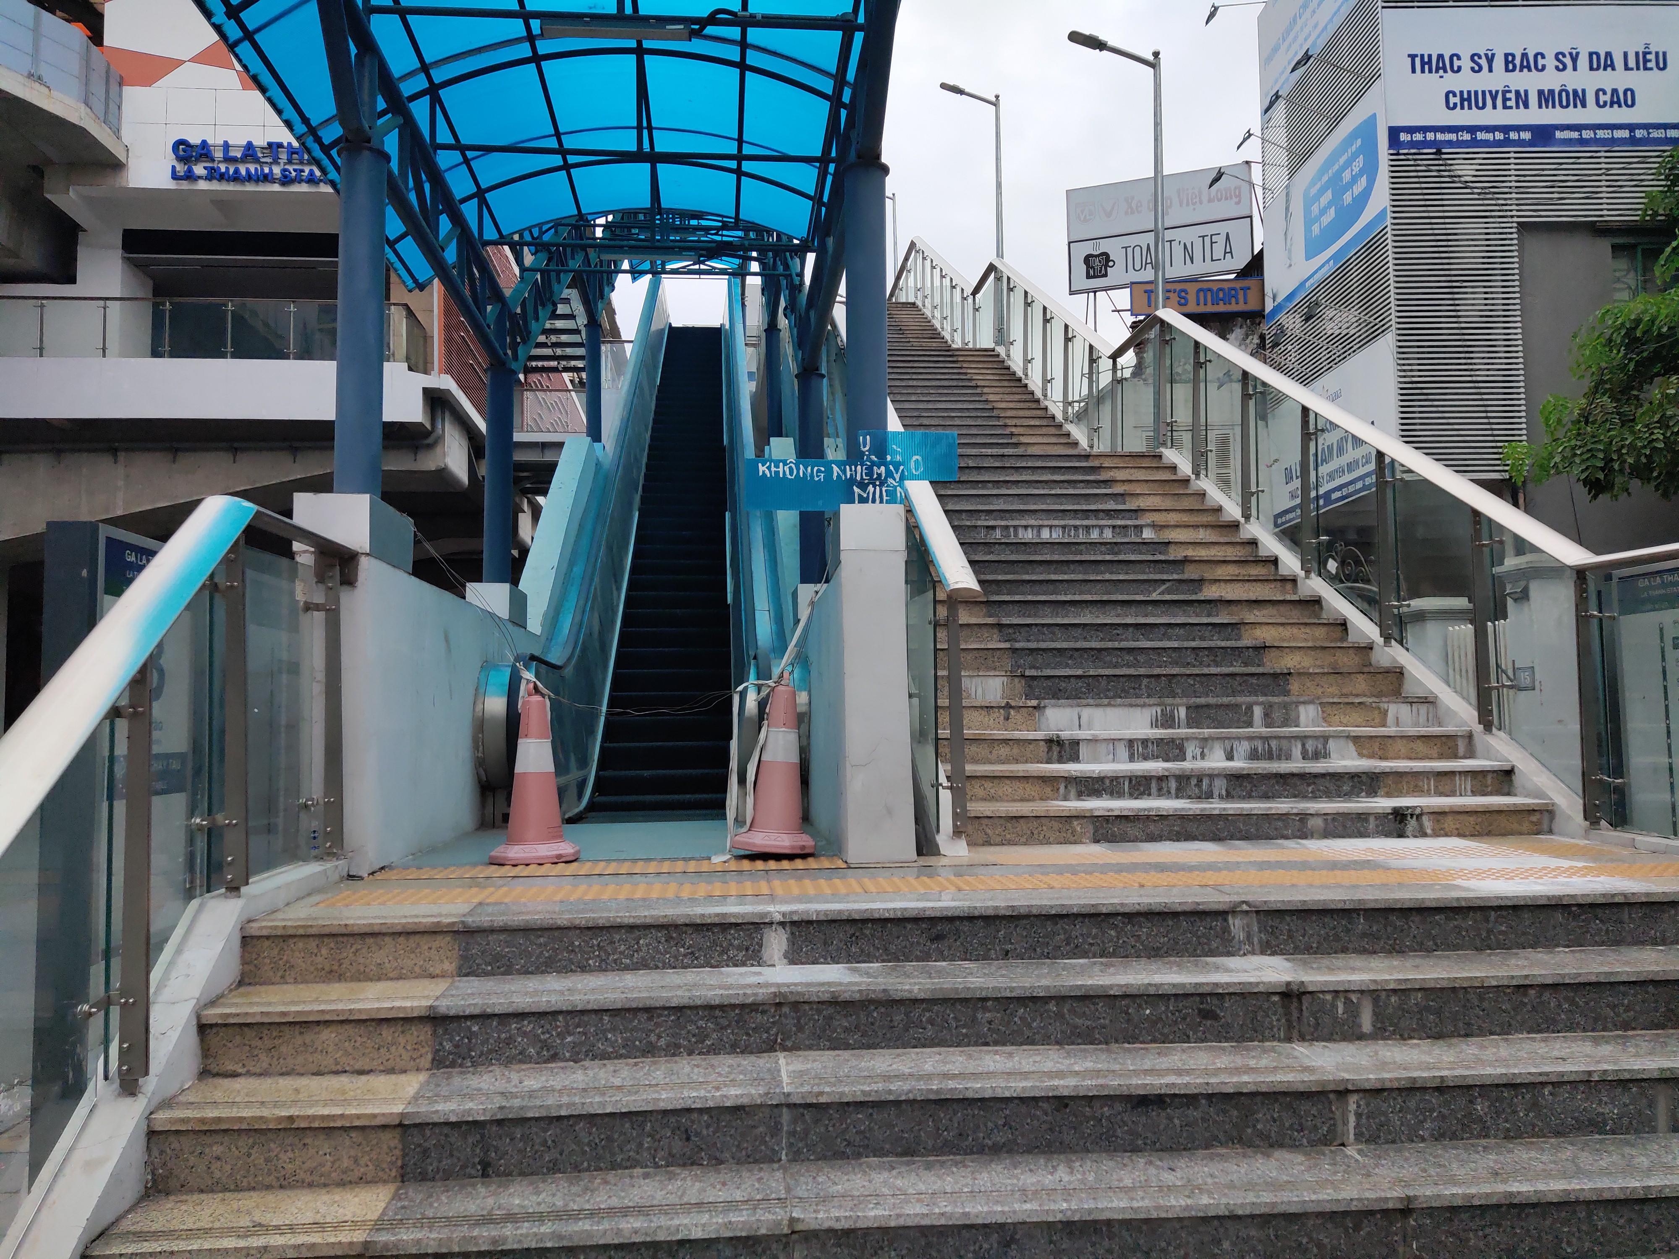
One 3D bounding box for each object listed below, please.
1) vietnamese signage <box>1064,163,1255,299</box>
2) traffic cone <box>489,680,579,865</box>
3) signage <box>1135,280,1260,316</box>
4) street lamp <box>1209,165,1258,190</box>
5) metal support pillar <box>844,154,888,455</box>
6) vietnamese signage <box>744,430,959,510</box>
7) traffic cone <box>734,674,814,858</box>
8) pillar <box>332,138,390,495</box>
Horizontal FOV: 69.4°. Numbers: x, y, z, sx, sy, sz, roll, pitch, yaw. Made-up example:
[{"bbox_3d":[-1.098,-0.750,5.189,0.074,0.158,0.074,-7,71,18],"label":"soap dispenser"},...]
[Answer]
[{"bbox_3d":[6.314,-7.931,24.016,3.533,2.147,0.250,-2,-4,20],"label":"vietnamese signage"},{"bbox_3d":[-1.177,0.548,4.670,0.350,0.690,0.350,0,-4,-6],"label":"traffic cone"},{"bbox_3d":[5.173,-4.797,17.501,1.875,0.489,0.200,-1,-4,6],"label":"signage"},{"bbox_3d":[5.494,-6.298,16.900,0.700,0.320,0.220,0,-4,0],"label":"street lamp"},{"bbox_3d":[0.106,-1.163,4.827,0.180,1.409,0.180,0,-4,-6],"label":"metal support pillar"},{"bbox_3d":[0.050,-0.615,4.672,0.832,0.320,0.040,0,-4,-6],"label":"vietnamese signage"},{"bbox_3d":[-0.249,0.542,4.750,0.345,0.690,0.345,3,-5,-6],"label":"traffic cone"},{"bbox_3d":[-1.839,-1.162,4.664,0.180,1.419,0.180,0,-4,-6],"label":"pillar"}]

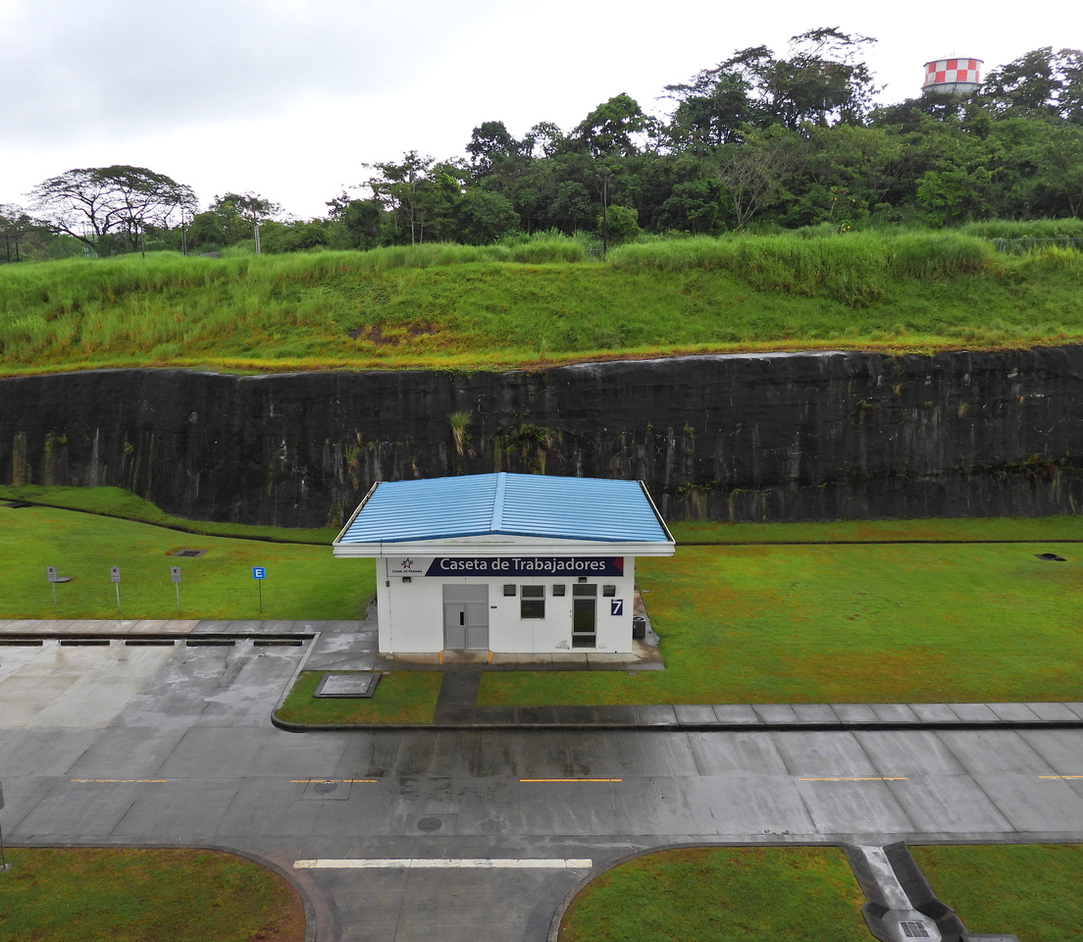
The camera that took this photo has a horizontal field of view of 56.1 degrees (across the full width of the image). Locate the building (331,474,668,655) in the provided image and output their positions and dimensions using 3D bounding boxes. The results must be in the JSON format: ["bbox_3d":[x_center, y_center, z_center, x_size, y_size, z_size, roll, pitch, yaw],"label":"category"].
[{"bbox_3d":[-1.490,3.820,44.640,12.970,5.430,11.480,0,11,-1],"label":"building"}]

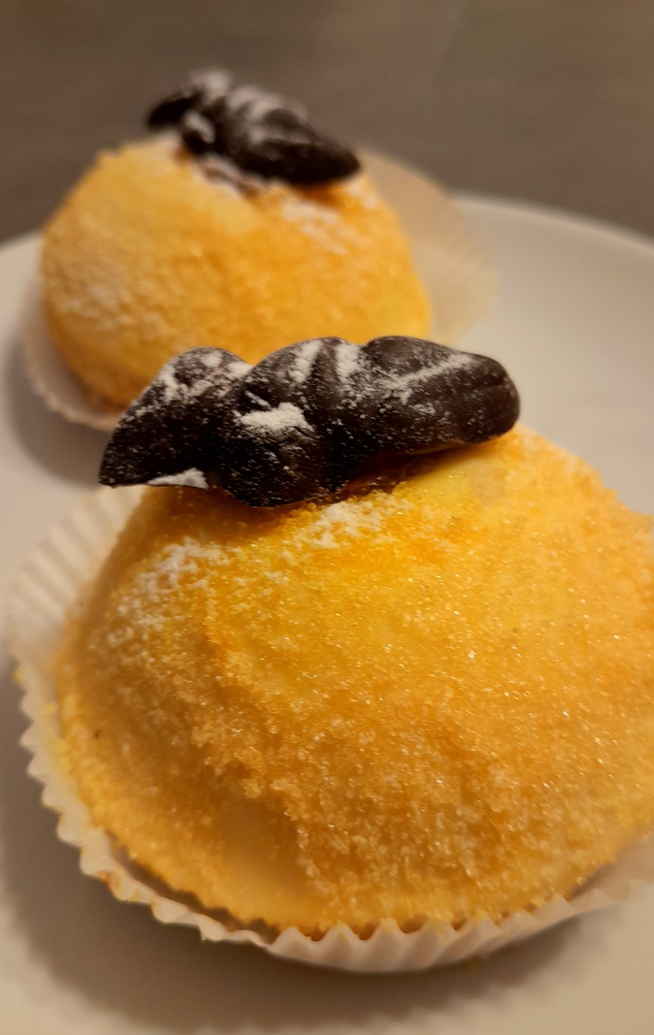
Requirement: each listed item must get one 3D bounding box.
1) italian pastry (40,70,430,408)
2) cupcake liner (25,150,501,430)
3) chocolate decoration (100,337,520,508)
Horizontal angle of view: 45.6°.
[{"bbox_3d":[-0.021,-0.058,0.147,0.080,0.045,0.080,-1,48,1],"label":"italian pastry"},{"bbox_3d":[-0.014,-0.048,0.156,0.093,0.020,0.092,-1,48,1],"label":"cupcake liner"},{"bbox_3d":[-0.001,-0.011,0.082,0.045,0.012,0.015,-10,48,-7],"label":"chocolate decoration"}]

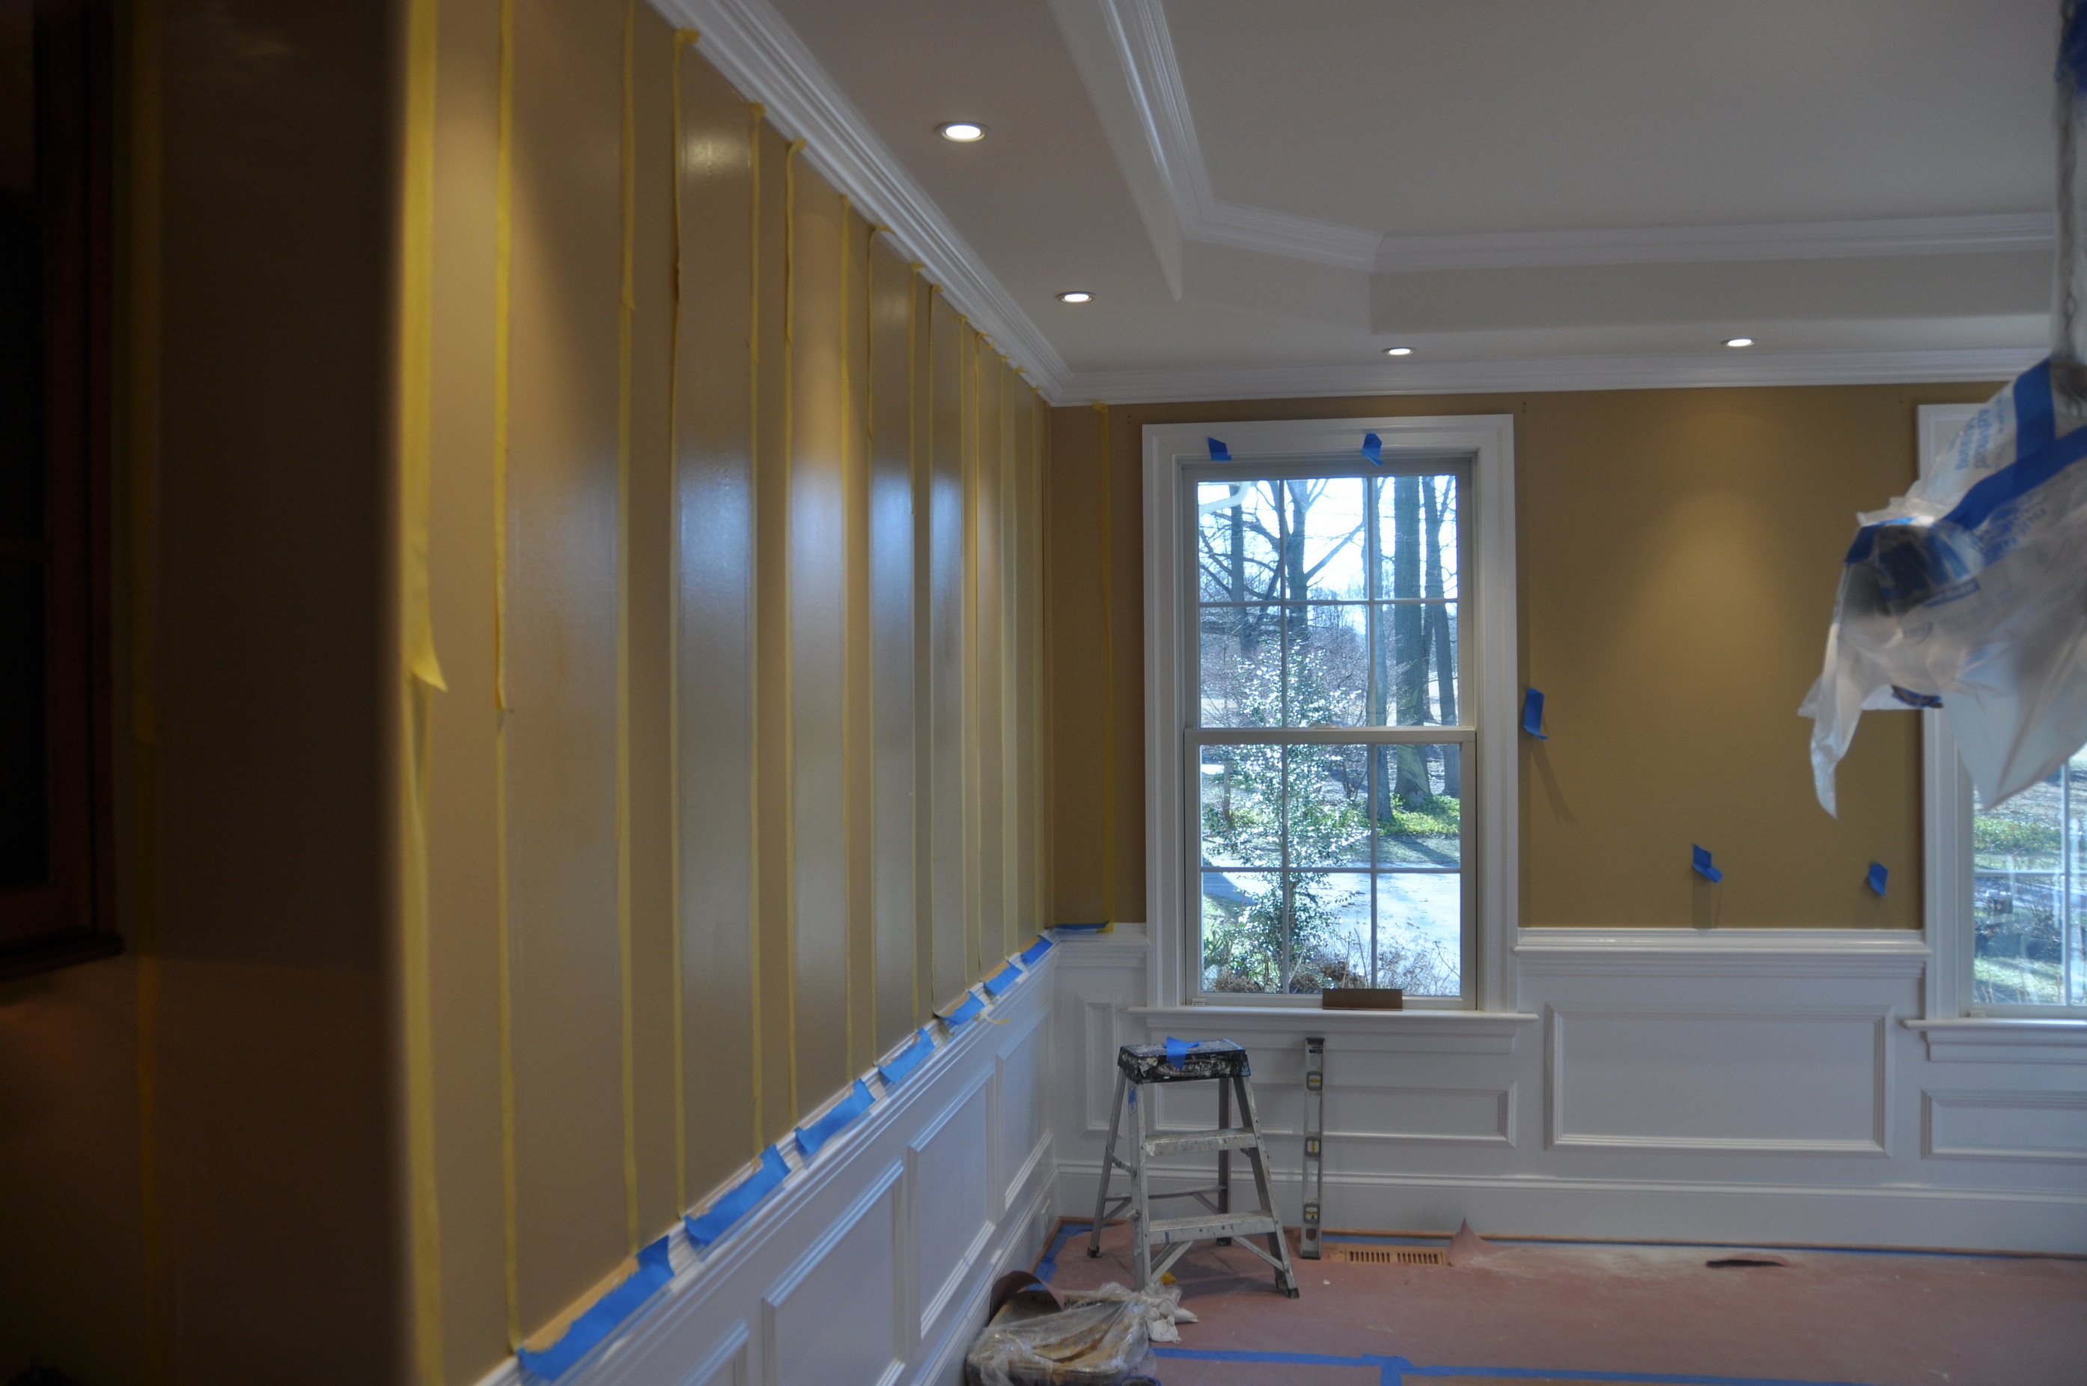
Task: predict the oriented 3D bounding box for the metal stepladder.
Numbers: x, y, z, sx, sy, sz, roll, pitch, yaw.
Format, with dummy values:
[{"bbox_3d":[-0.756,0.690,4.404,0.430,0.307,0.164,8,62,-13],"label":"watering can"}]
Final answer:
[{"bbox_3d":[0.412,1.335,4.440,0.455,0.640,0.456,0,-1,-14],"label":"metal stepladder"}]

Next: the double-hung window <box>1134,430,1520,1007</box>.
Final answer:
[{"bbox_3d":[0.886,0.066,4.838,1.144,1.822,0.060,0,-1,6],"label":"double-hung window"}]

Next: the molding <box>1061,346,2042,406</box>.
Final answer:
[{"bbox_3d":[1.557,-0.960,4.749,3.078,0.085,0.078,0,-1,6],"label":"molding"}]

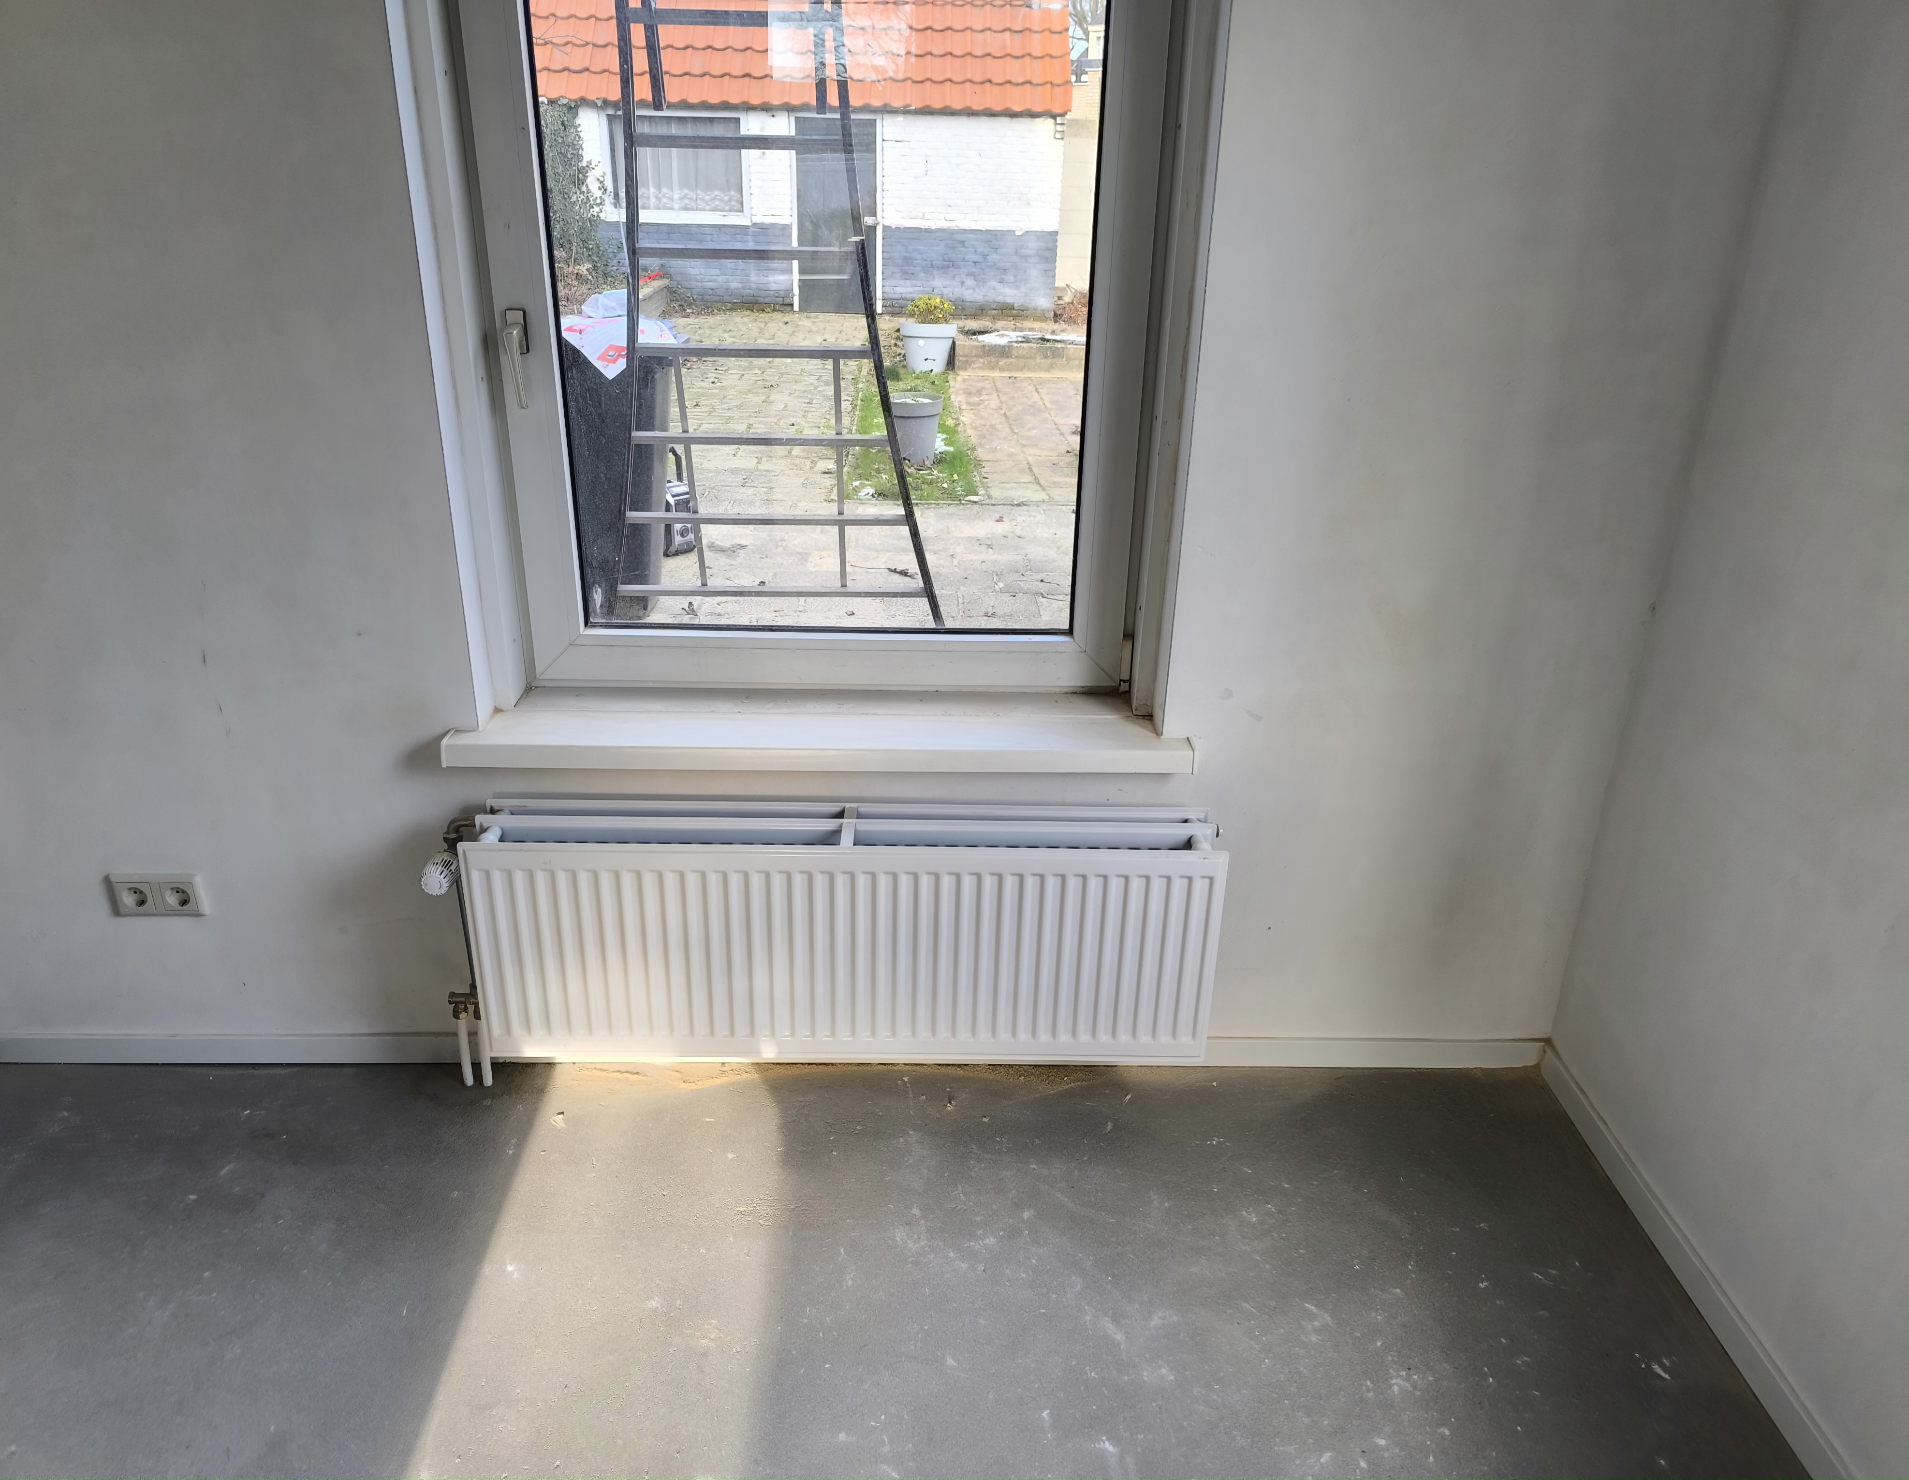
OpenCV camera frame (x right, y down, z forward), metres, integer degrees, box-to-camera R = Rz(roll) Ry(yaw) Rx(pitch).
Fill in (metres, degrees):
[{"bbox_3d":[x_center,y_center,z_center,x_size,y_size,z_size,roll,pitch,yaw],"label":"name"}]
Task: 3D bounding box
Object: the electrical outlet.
[{"bbox_3d":[-1.377,0.270,2.264,0.156,0.081,0.012,1,24,-2],"label":"electrical outlet"}]

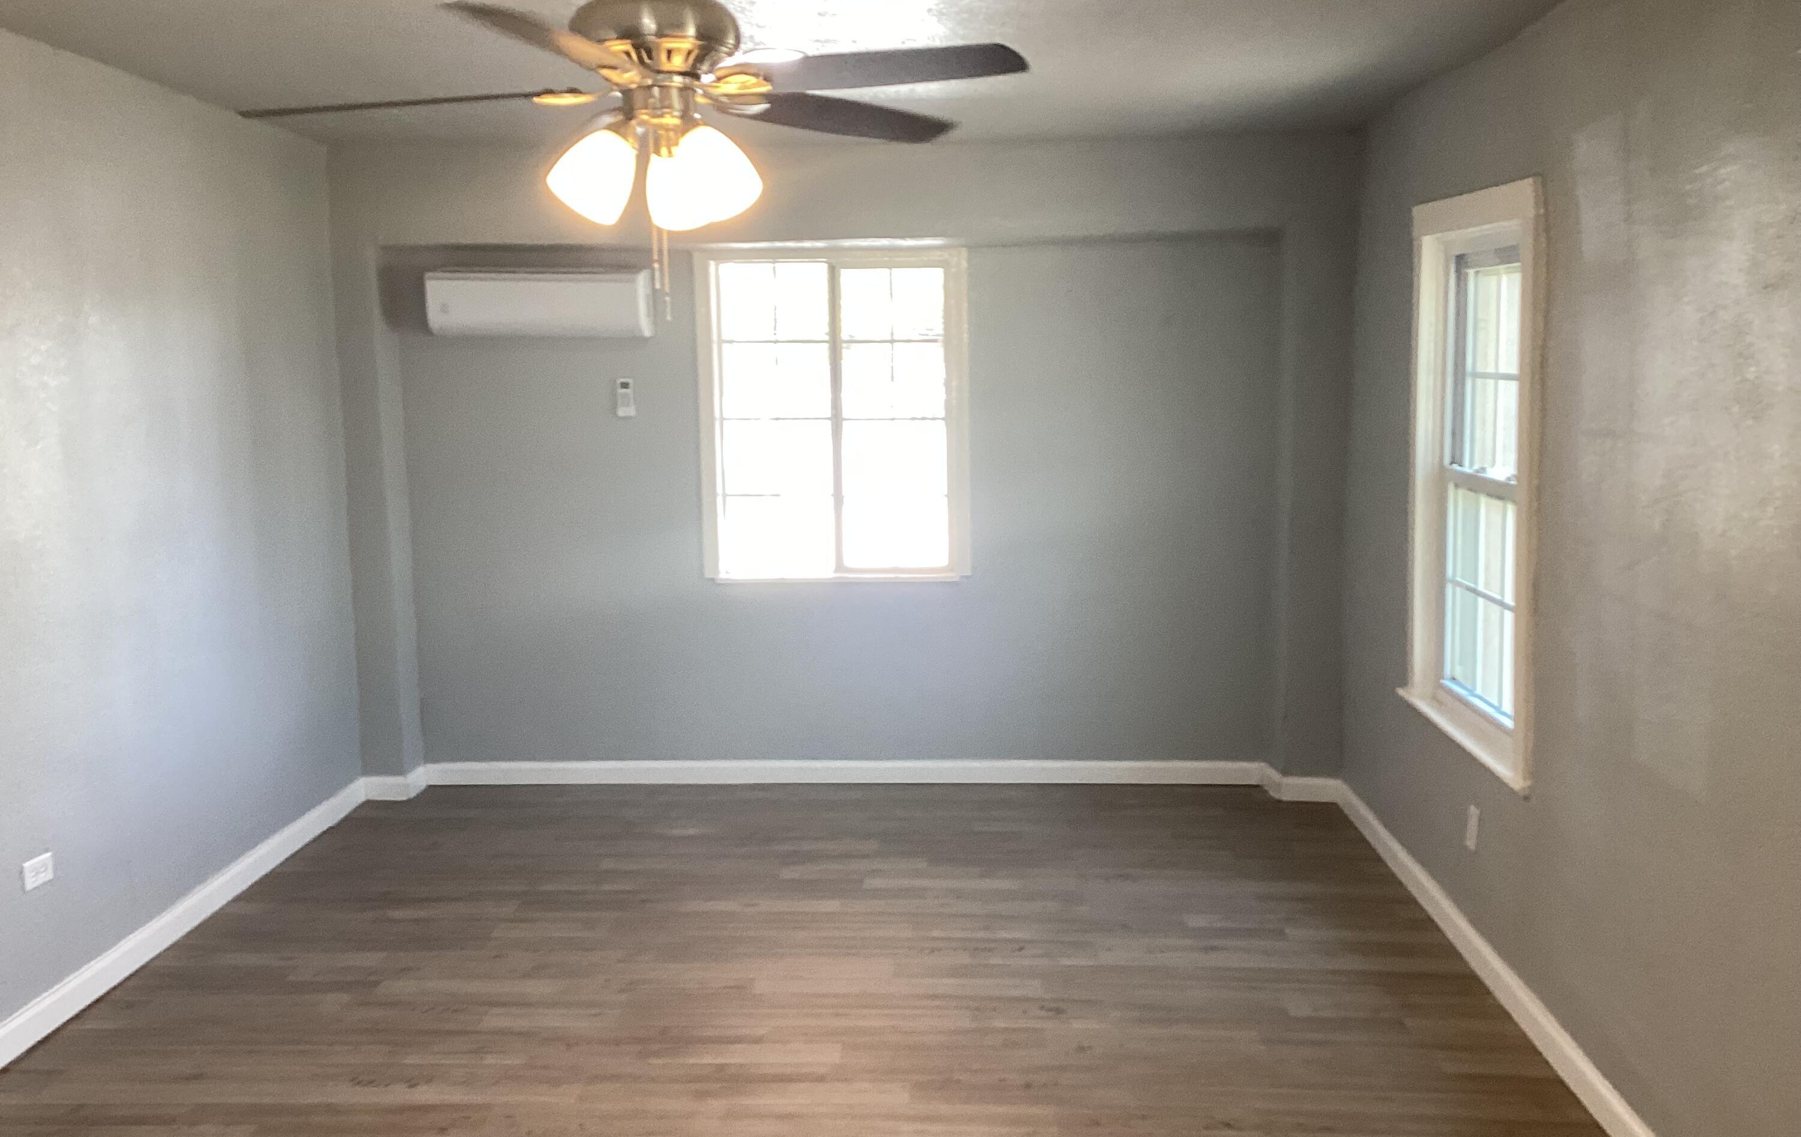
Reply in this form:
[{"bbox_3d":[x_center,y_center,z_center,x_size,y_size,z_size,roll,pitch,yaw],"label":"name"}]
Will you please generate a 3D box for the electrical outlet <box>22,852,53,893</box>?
[{"bbox_3d":[-2.114,0.745,3.956,0.008,0.072,0.118,-1,7,2],"label":"electrical outlet"}]

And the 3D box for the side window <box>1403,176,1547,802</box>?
[{"bbox_3d":[1.550,-0.255,4.297,0.120,1.430,1.144,0,7,3],"label":"side window"}]

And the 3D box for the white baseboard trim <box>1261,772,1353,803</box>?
[{"bbox_3d":[1.508,0.801,6.046,0.257,0.091,0.253,0,7,3],"label":"white baseboard trim"}]

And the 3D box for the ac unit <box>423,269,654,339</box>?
[{"bbox_3d":[-1.343,-0.985,6.020,0.802,0.256,0.200,0,7,3],"label":"ac unit"}]

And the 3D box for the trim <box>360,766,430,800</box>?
[{"bbox_3d":[-1.952,0.822,6.235,0.197,0.091,0.253,0,7,3],"label":"trim"}]

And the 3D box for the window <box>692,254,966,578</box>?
[{"bbox_3d":[-0.249,-0.583,6.142,1.028,1.237,0.100,0,7,3],"label":"window"}]

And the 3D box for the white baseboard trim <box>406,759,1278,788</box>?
[{"bbox_3d":[-0.232,0.795,6.274,3.275,0.091,0.015,0,7,3],"label":"white baseboard trim"}]

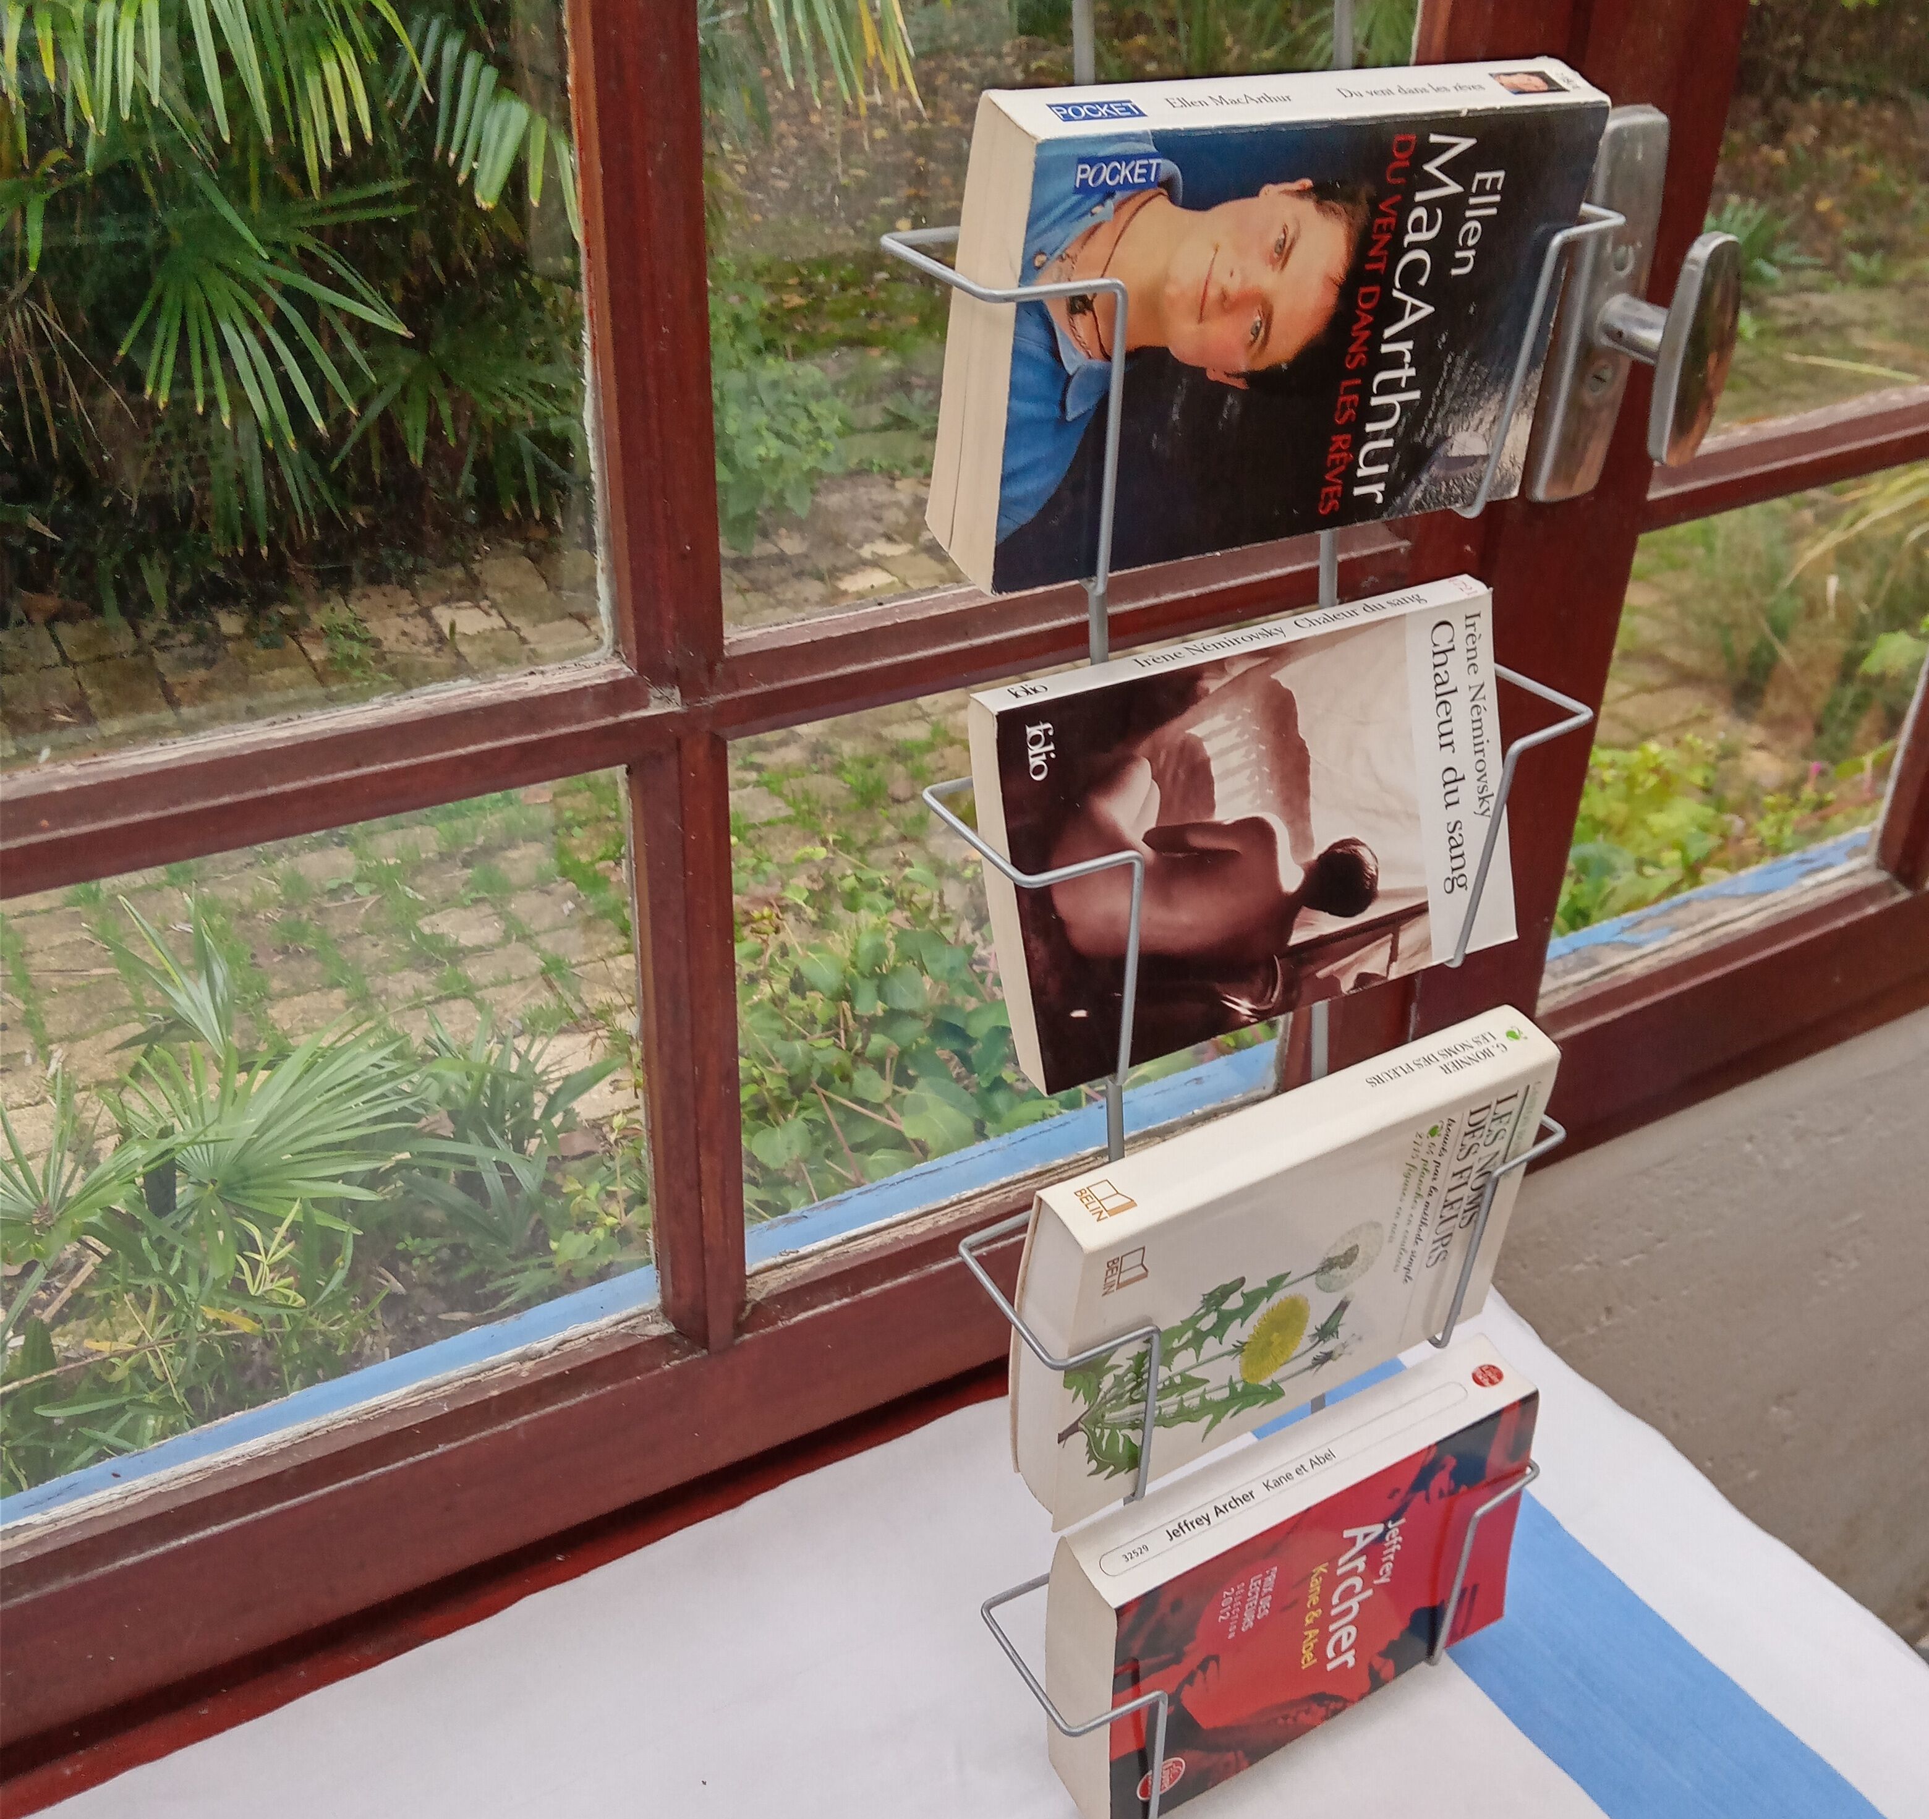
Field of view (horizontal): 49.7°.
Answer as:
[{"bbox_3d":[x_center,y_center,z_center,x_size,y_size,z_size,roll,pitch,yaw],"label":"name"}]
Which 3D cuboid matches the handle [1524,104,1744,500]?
[{"bbox_3d":[0.242,-0.206,0.742,0.033,0.141,0.055,-16,35,-27],"label":"handle"}]

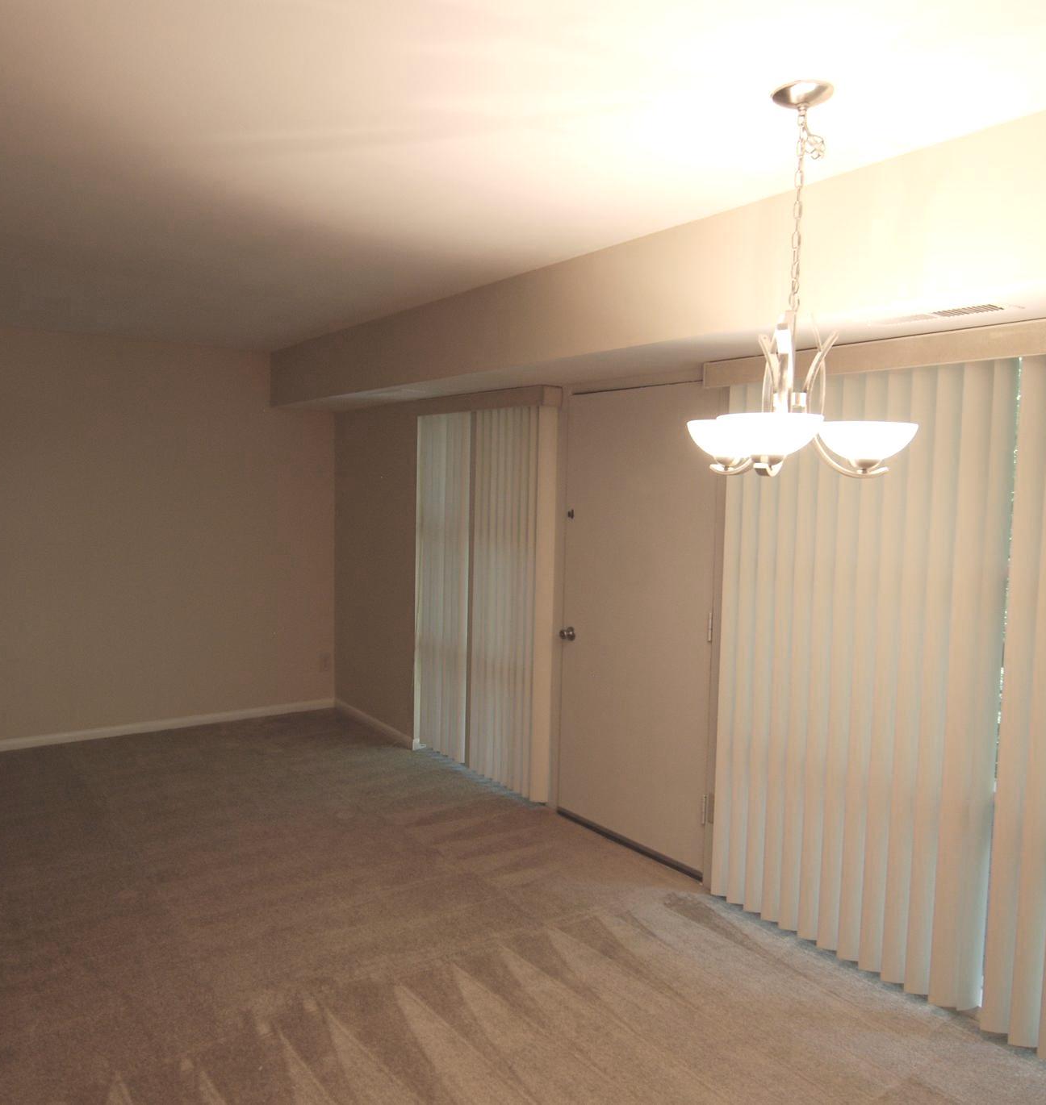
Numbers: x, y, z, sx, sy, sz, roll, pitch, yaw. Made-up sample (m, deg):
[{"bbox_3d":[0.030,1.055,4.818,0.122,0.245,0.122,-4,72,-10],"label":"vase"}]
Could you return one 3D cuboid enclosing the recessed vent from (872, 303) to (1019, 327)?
[{"bbox_3d":[1.159,-0.661,2.306,0.150,0.022,0.362,-2,6,-38],"label":"recessed vent"}]

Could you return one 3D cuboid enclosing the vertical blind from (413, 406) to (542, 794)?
[{"bbox_3d":[-0.249,0.239,4.533,0.100,1.974,1.107,-2,6,-38],"label":"vertical blind"}]

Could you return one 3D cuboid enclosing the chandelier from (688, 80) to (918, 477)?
[{"bbox_3d":[0.563,-0.577,1.801,0.498,0.818,0.484,-2,6,-38],"label":"chandelier"}]

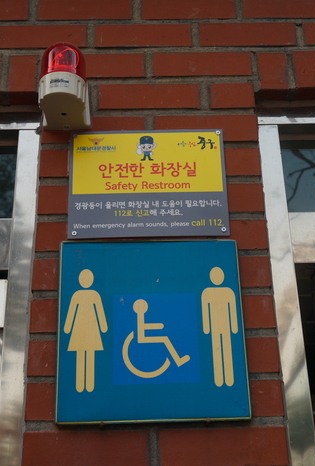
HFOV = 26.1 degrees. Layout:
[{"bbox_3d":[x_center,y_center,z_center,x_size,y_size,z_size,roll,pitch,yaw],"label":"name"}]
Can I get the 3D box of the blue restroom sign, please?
[{"bbox_3d":[-0.010,0.158,1.125,0.302,0.304,0.022,-1,-22,-2],"label":"blue restroom sign"}]

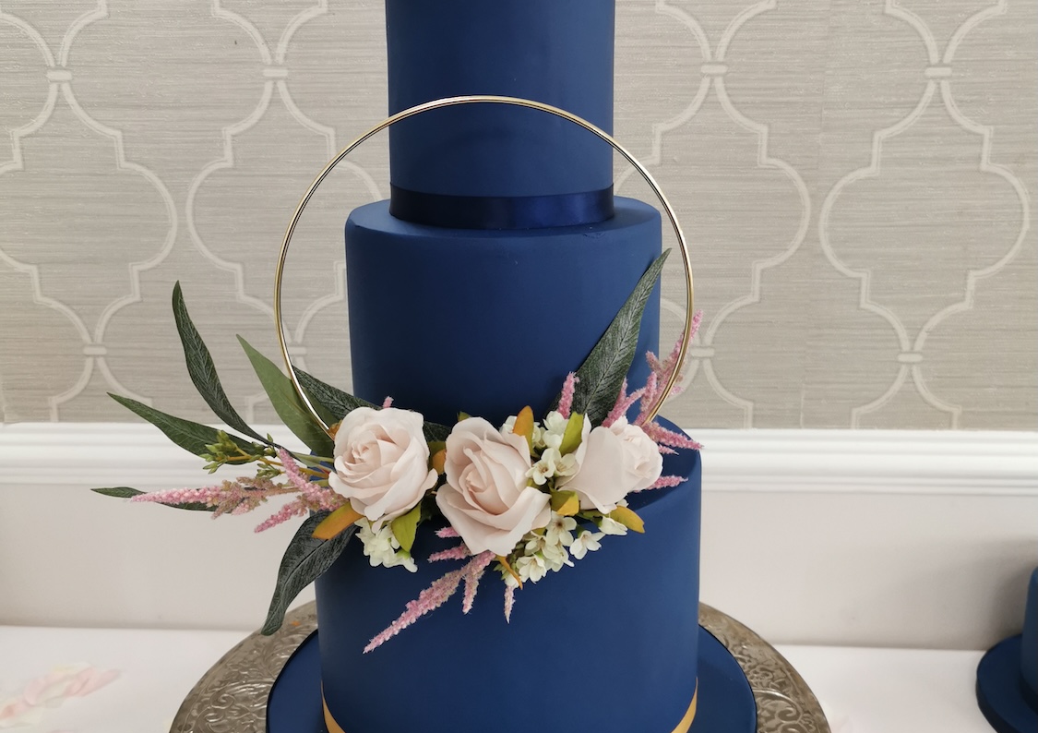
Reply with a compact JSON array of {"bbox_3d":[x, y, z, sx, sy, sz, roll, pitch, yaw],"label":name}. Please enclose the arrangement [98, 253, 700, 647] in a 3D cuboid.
[{"bbox_3d":[-0.055,0.037,0.482,0.271,0.165,0.130,-1,16,0],"label":"arrangement"}]

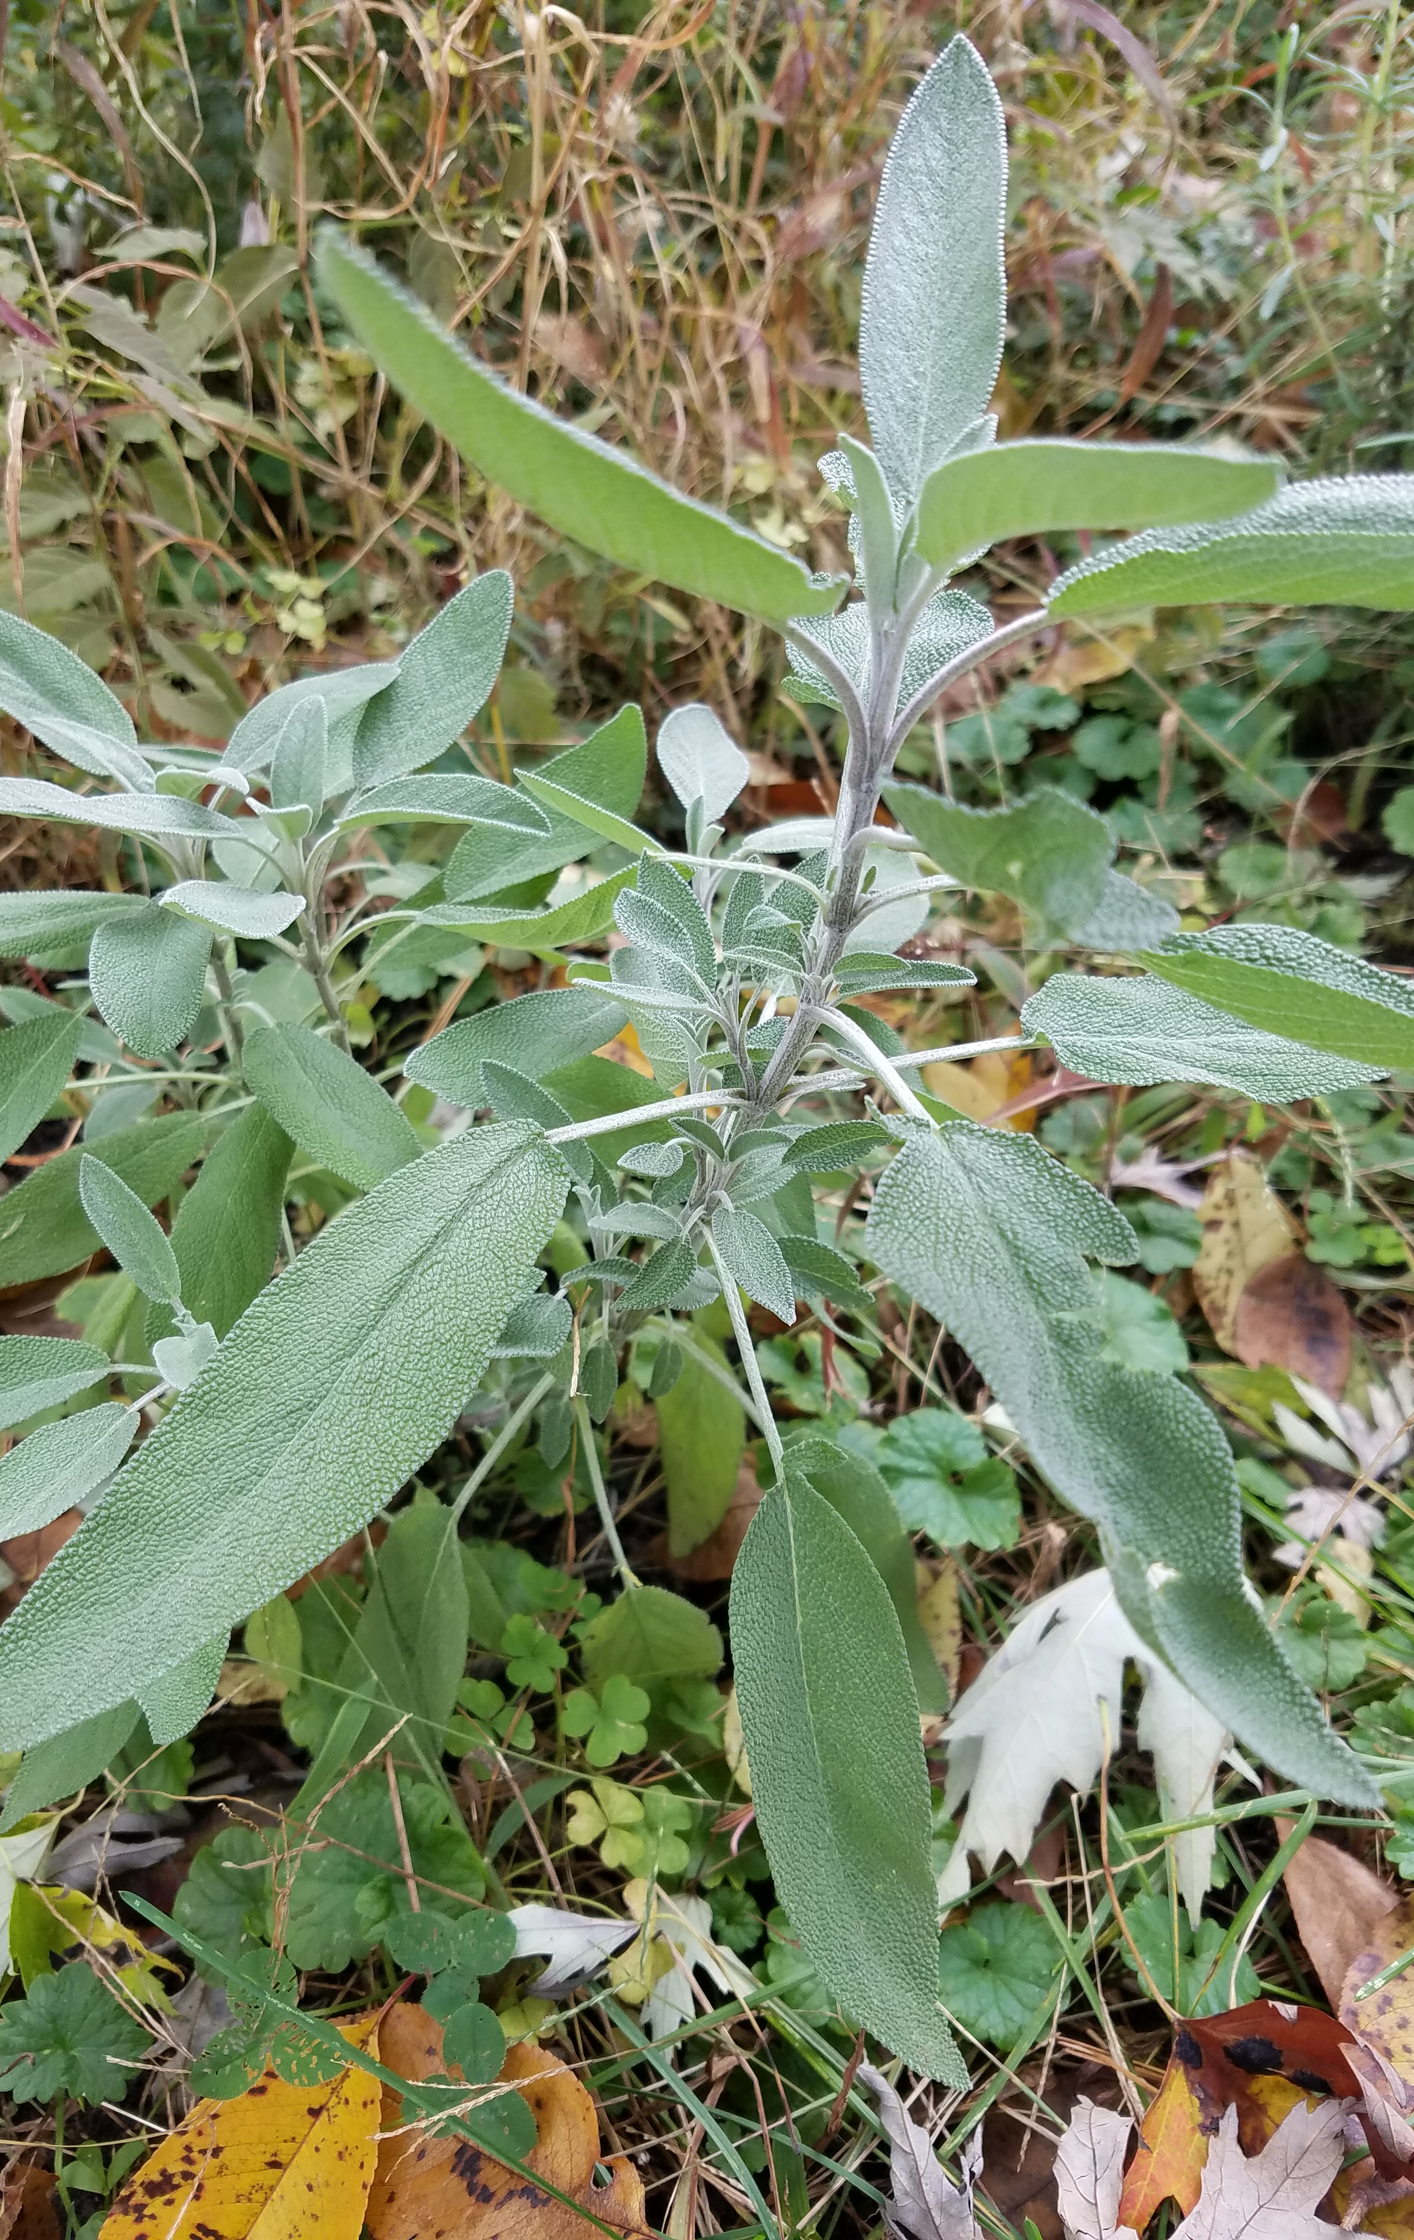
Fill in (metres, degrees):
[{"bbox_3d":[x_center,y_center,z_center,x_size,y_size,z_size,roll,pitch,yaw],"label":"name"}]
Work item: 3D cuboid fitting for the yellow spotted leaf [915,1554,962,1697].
[{"bbox_3d":[0.055,0.130,0.430,0.022,0.008,0.041,-2,56,-9],"label":"yellow spotted leaf"}]

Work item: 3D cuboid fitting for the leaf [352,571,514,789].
[{"bbox_3d":[-0.067,-0.109,0.420,0.024,0.011,0.067,31,81,17],"label":"leaf"}]

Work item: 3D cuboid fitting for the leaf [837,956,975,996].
[{"bbox_3d":[0.031,-0.022,0.261,0.022,0.004,0.010,-2,21,5],"label":"leaf"}]

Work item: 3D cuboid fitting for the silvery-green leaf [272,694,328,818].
[{"bbox_3d":[-0.107,-0.095,0.440,0.015,0.034,0.007,5,15,-3],"label":"silvery-green leaf"}]

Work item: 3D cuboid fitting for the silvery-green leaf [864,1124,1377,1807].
[{"bbox_3d":[0.071,0.055,0.283,0.036,0.025,0.127,-29,75,-8],"label":"silvery-green leaf"}]

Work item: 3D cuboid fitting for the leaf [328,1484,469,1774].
[{"bbox_3d":[-0.059,0.099,0.323,0.021,0.005,0.053,1,55,15],"label":"leaf"}]

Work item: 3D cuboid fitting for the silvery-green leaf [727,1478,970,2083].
[{"bbox_3d":[0.021,0.108,0.279,0.032,0.014,0.098,-8,78,1],"label":"silvery-green leaf"}]

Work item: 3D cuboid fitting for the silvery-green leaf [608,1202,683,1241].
[{"bbox_3d":[-0.014,0.021,0.347,0.019,0.004,0.011,9,42,-16],"label":"silvery-green leaf"}]

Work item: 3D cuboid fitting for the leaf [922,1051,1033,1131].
[{"bbox_3d":[0.092,-0.011,0.575,0.036,0.009,0.044,-20,42,-23],"label":"leaf"}]

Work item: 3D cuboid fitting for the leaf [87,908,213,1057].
[{"bbox_3d":[-0.134,-0.034,0.405,0.028,0.009,0.044,-6,61,-3],"label":"leaf"}]

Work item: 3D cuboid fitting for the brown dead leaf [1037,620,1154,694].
[{"bbox_3d":[0.143,-0.171,0.617,0.058,0.013,0.032,-28,53,-22],"label":"brown dead leaf"}]

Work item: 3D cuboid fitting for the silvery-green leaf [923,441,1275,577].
[{"bbox_3d":[0.044,-0.070,0.192,0.040,0.015,0.006,0,55,19],"label":"silvery-green leaf"}]

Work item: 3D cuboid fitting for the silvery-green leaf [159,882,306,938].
[{"bbox_3d":[-0.123,-0.054,0.435,0.037,0.010,0.021,-7,31,-12],"label":"silvery-green leaf"}]

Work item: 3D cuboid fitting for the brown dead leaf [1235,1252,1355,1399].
[{"bbox_3d":[0.177,0.062,0.510,0.034,0.009,0.047,-6,52,-5],"label":"brown dead leaf"}]

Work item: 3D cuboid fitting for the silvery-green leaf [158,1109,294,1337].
[{"bbox_3d":[-0.104,0.025,0.362,0.022,0.006,0.059,10,70,-2],"label":"silvery-green leaf"}]

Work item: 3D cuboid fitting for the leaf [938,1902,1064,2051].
[{"bbox_3d":[0.065,0.191,0.375,0.031,0.008,0.033,-3,56,4],"label":"leaf"}]

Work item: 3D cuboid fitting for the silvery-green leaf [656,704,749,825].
[{"bbox_3d":[-0.001,-0.074,0.351,0.018,0.025,0.005,-2,19,-1],"label":"silvery-green leaf"}]

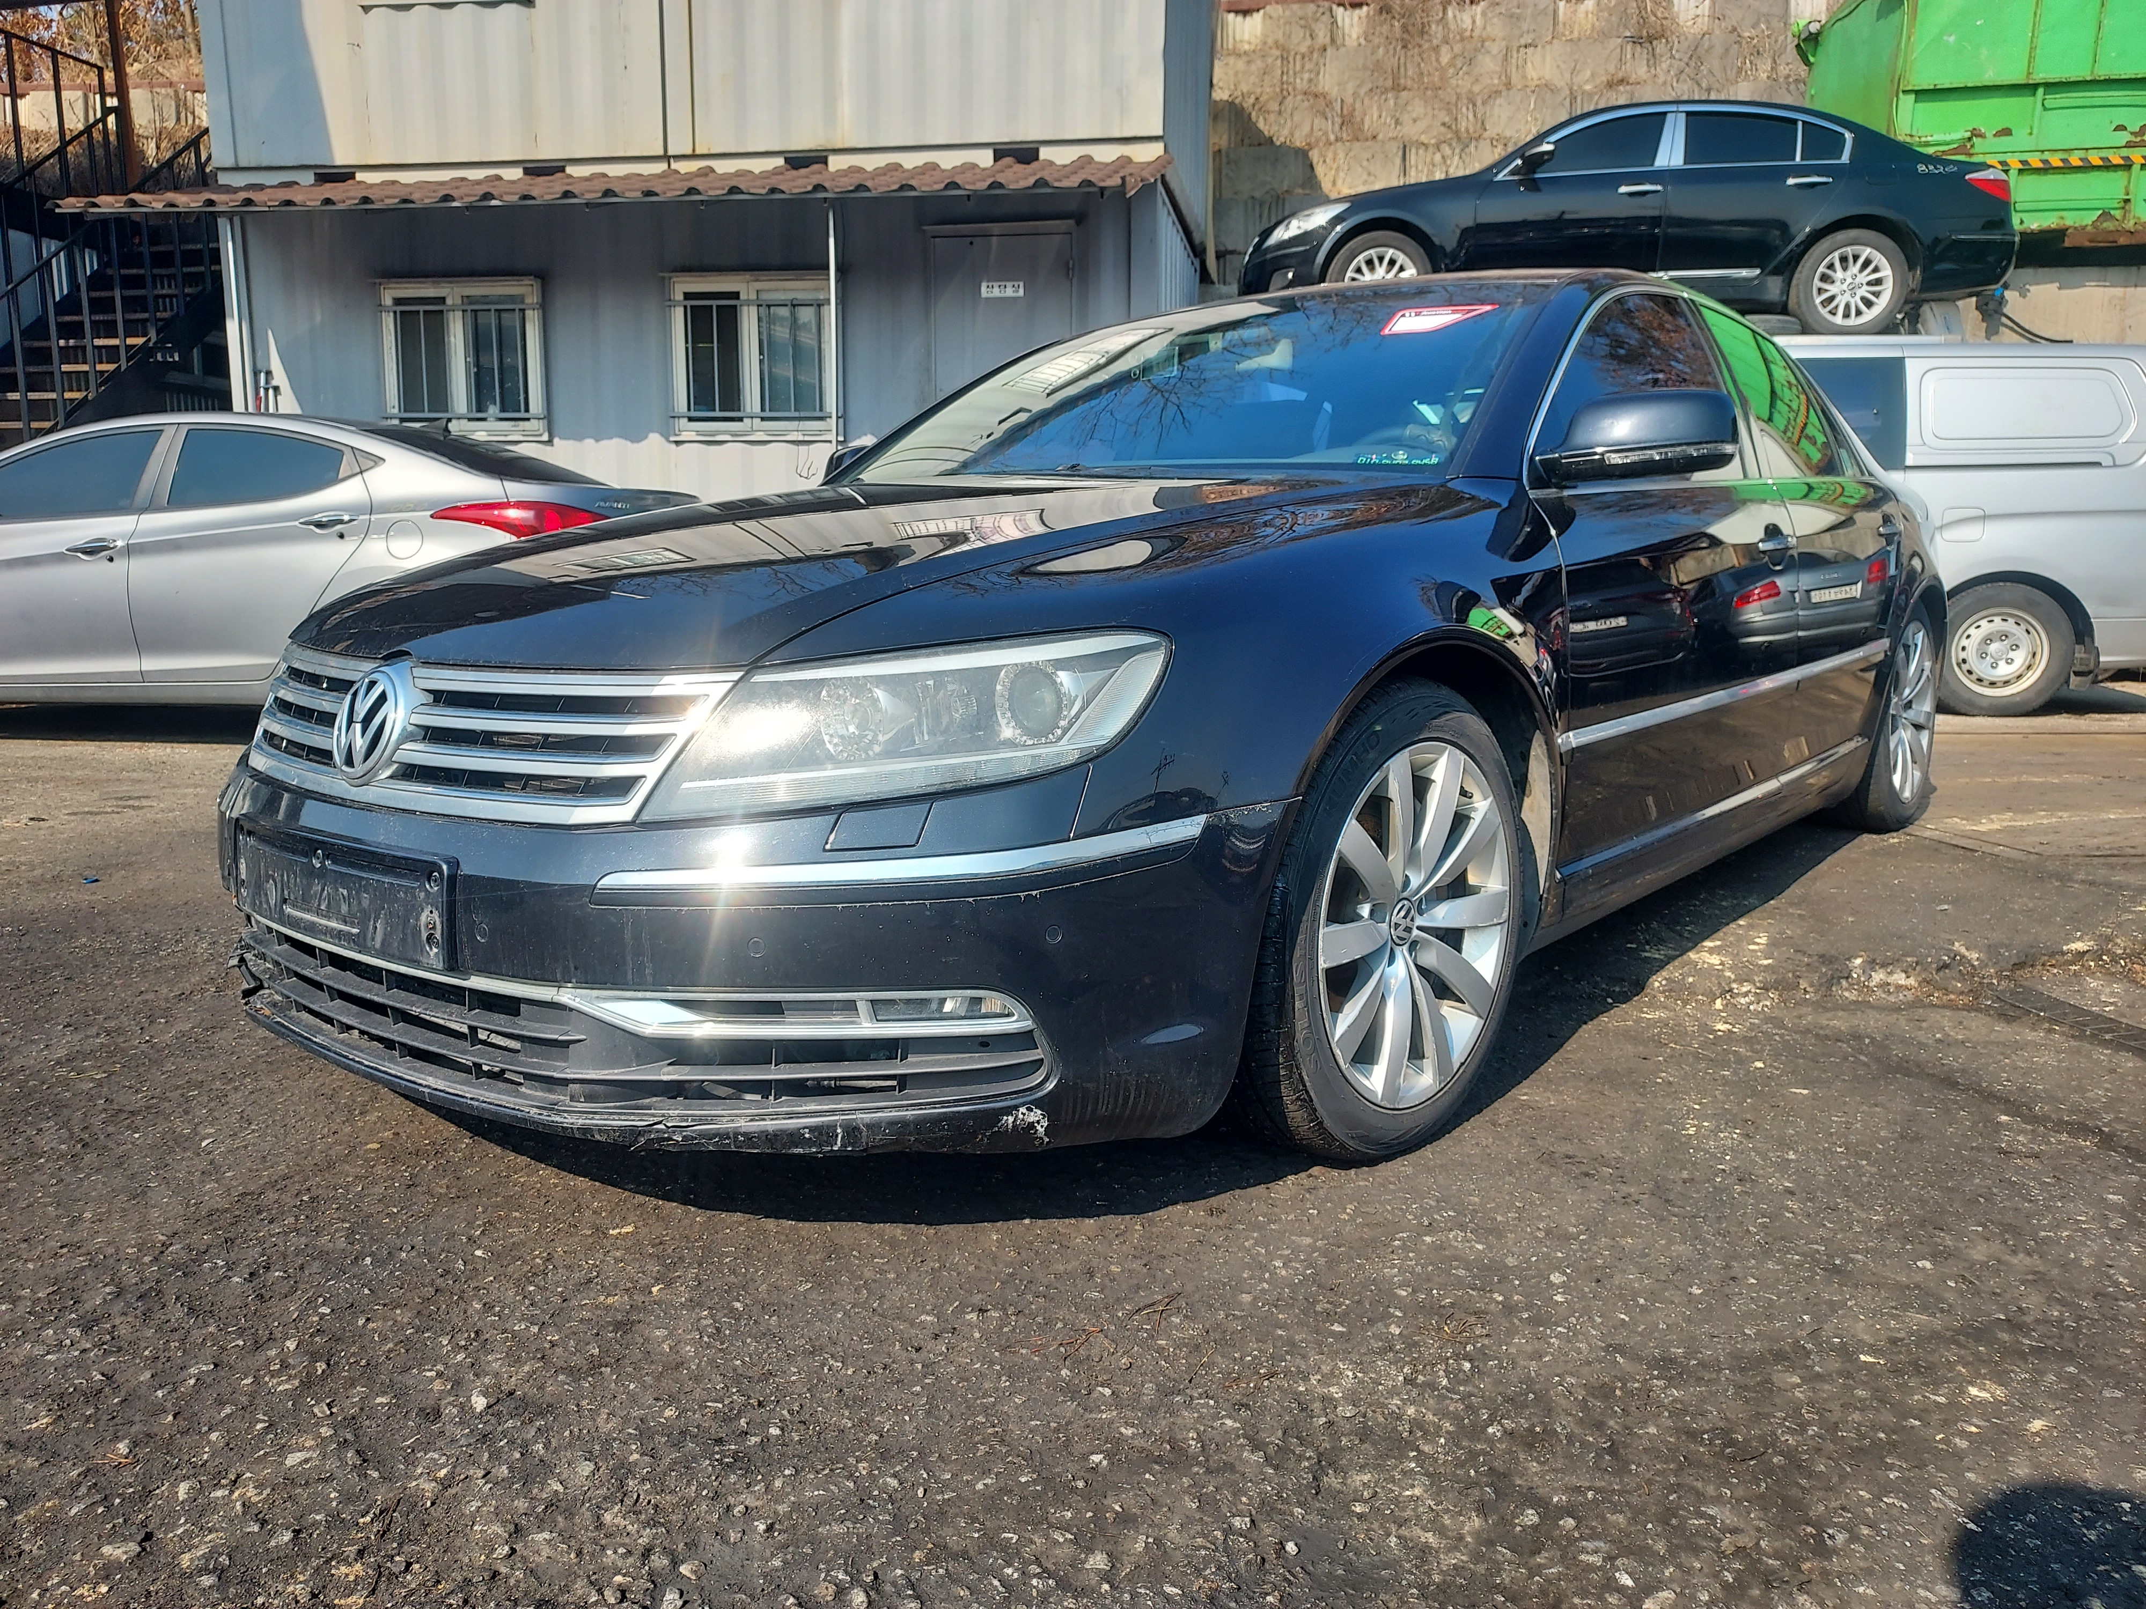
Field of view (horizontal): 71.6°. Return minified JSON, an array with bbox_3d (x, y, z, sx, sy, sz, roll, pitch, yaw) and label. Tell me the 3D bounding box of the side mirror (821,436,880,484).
[{"bbox_3d":[-0.541,-0.797,3.647,0.235,0.165,0.210,8,14,40],"label":"side mirror"}]

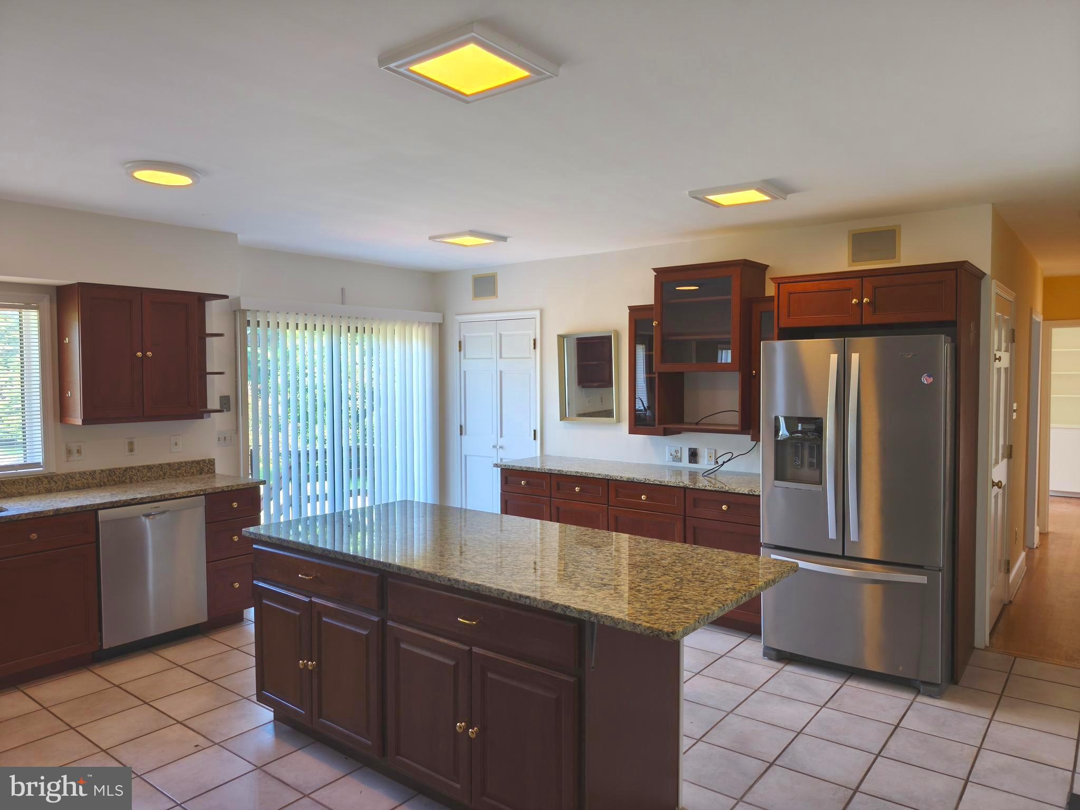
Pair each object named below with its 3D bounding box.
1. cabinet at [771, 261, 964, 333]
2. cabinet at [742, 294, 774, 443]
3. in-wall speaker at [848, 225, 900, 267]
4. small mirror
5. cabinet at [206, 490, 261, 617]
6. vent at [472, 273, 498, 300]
[{"bbox_3d":[1.954,-0.588,4.171,0.984,0.305,0.666,1,2,38],"label":"cabinet"},{"bbox_3d":[1.507,-0.221,4.522,0.270,0.890,0.270,1,3,37],"label":"cabinet"},{"bbox_3d":[2.040,-0.967,4.383,0.298,0.225,0.030,1,3,39],"label":"in-wall speaker"},{"bbox_3d":[0.394,-0.223,5.795,0.577,0.718,0.056,1,2,38],"label":"small mirror"},{"bbox_3d":[-2.147,0.940,4.645,0.610,0.835,0.350,1,3,39],"label":"cabinet"},{"bbox_3d":[-0.503,-1.071,6.483,0.305,0.236,0.026,1,2,38],"label":"vent"}]

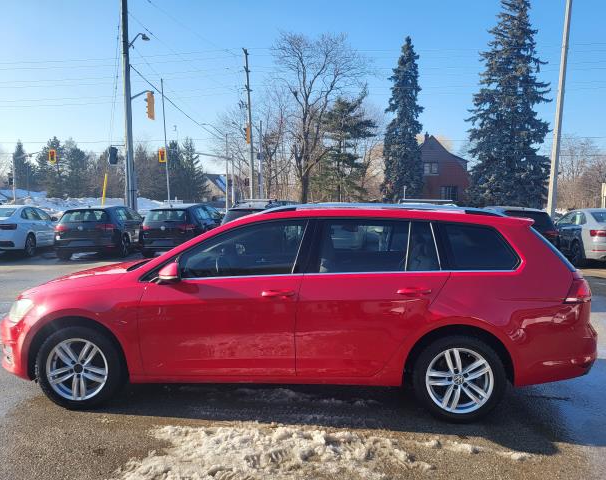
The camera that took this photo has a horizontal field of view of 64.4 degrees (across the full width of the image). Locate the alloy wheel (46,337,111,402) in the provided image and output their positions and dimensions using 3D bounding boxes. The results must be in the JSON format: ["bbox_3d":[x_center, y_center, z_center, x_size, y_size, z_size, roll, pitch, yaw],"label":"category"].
[{"bbox_3d":[-1.605,0.924,3.512,0.455,0.455,0.190,0,4,5],"label":"alloy wheel"}]

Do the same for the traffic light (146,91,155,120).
[{"bbox_3d":[-6.916,-6.077,21.800,0.450,1.150,0.580,1,4,12],"label":"traffic light"}]

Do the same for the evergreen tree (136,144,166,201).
[{"bbox_3d":[-22.184,-8.583,70.364,4.600,10.380,4.600,0,4,0],"label":"evergreen tree"}]

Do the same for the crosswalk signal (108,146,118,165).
[{"bbox_3d":[-8.608,-3.809,21.800,0.420,0.800,0.400,1,4,18],"label":"crosswalk signal"}]

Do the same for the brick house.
[{"bbox_3d":[13.304,-7.057,53.087,7.800,8.100,9.000,0,5,0],"label":"brick house"}]

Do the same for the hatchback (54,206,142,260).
[{"bbox_3d":[-6.092,-0.291,15.006,1.820,1.460,4.270,-1,4,-5],"label":"hatchback"}]

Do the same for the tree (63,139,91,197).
[{"bbox_3d":[-29.864,-8.958,63.477,3.861,8.767,3.861,0,5,0],"label":"tree"}]

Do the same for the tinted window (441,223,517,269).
[{"bbox_3d":[1.203,0.041,3.276,0.520,0.335,0.060,1,-14,3],"label":"tinted window"}]

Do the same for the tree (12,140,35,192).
[{"bbox_3d":[-38.177,-9.235,65.464,3.295,8.514,3.295,0,5,0],"label":"tree"}]

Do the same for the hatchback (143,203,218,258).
[{"bbox_3d":[-3.521,-0.313,15.156,1.820,1.460,4.270,0,4,6],"label":"hatchback"}]

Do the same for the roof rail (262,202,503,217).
[{"bbox_3d":[0.533,-0.220,3.441,1.815,0.110,0.060,1,5,3],"label":"roof rail"}]

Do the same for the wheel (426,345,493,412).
[{"bbox_3d":[1.054,0.935,3.268,0.450,0.450,0.180,1,5,3],"label":"wheel"}]

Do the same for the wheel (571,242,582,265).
[{"bbox_3d":[6.666,0.285,11.640,0.210,0.510,0.510,1,4,11],"label":"wheel"}]

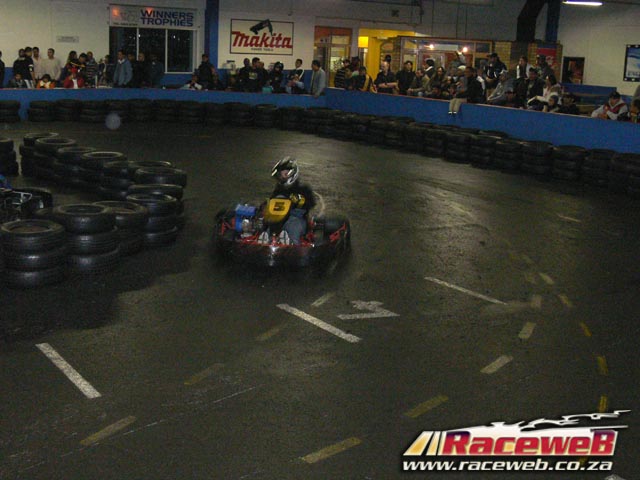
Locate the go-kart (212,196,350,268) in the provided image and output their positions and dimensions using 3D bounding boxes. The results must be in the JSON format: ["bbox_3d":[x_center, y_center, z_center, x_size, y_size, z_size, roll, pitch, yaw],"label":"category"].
[{"bbox_3d":[-0.353,-0.253,8.956,1.420,0.600,1.820,4,14,5],"label":"go-kart"}]

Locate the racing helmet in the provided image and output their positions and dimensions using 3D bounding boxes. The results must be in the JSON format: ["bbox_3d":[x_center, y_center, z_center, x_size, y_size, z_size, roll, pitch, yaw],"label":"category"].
[{"bbox_3d":[-0.401,-0.775,9.200,0.270,0.290,0.330,6,14,15],"label":"racing helmet"}]

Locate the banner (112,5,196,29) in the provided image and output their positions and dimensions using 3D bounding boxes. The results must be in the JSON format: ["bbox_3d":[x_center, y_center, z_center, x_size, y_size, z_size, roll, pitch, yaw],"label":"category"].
[{"bbox_3d":[-5.196,-6.979,25.542,2.856,0.645,0.050,-7,17,-33],"label":"banner"}]

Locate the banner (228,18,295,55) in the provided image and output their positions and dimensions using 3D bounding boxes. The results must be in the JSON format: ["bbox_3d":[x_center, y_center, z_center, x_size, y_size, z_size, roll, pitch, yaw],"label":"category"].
[{"bbox_3d":[-1.956,-6.920,27.825,2.495,1.118,0.050,-7,17,-33],"label":"banner"}]

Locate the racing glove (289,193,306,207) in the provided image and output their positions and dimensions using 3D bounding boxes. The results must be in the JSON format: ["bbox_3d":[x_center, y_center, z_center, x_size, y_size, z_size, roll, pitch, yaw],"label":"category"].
[{"bbox_3d":[-0.249,-0.448,9.000,0.150,0.130,0.150,7,15,19],"label":"racing glove"}]

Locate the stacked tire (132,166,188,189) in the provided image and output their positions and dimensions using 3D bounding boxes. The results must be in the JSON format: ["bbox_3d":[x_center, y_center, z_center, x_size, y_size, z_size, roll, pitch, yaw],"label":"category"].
[{"bbox_3d":[-1.829,-0.715,9.300,0.590,0.165,0.590,2,14,0],"label":"stacked tire"}]

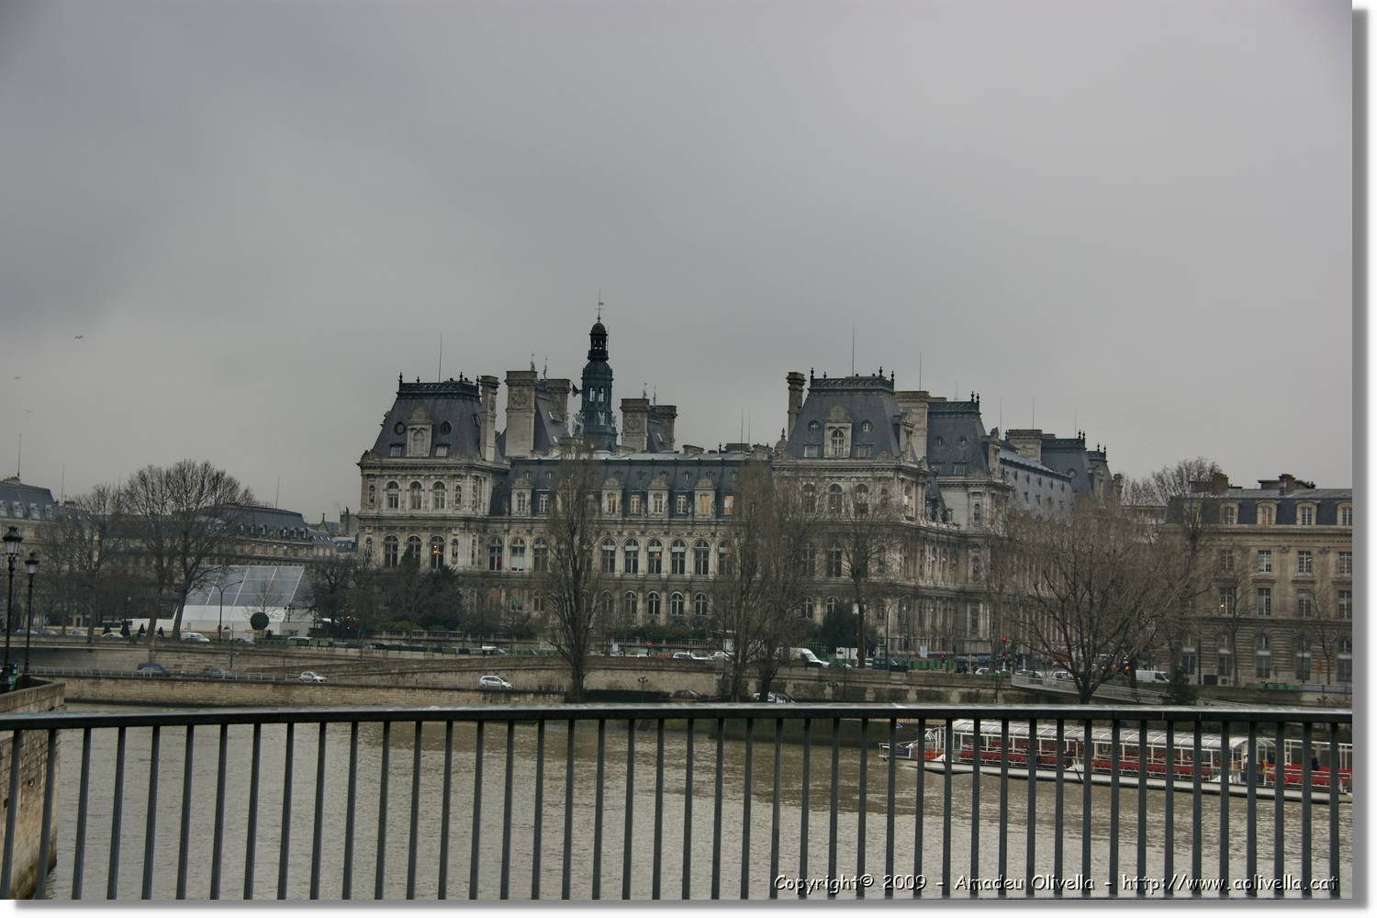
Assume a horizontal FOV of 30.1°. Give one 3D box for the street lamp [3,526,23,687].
[{"bbox_3d":[-19.515,4.264,73.844,0.580,4.691,0.580,2,-4,0],"label":"street lamp"}]

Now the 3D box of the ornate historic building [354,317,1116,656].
[{"bbox_3d":[17.975,3.978,427.756,88.000,58.000,138.000,0,-4,23],"label":"ornate historic building"}]

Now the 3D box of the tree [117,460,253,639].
[{"bbox_3d":[-72.516,13.312,367.837,19.000,26.058,18.000,2,-4,0],"label":"tree"}]

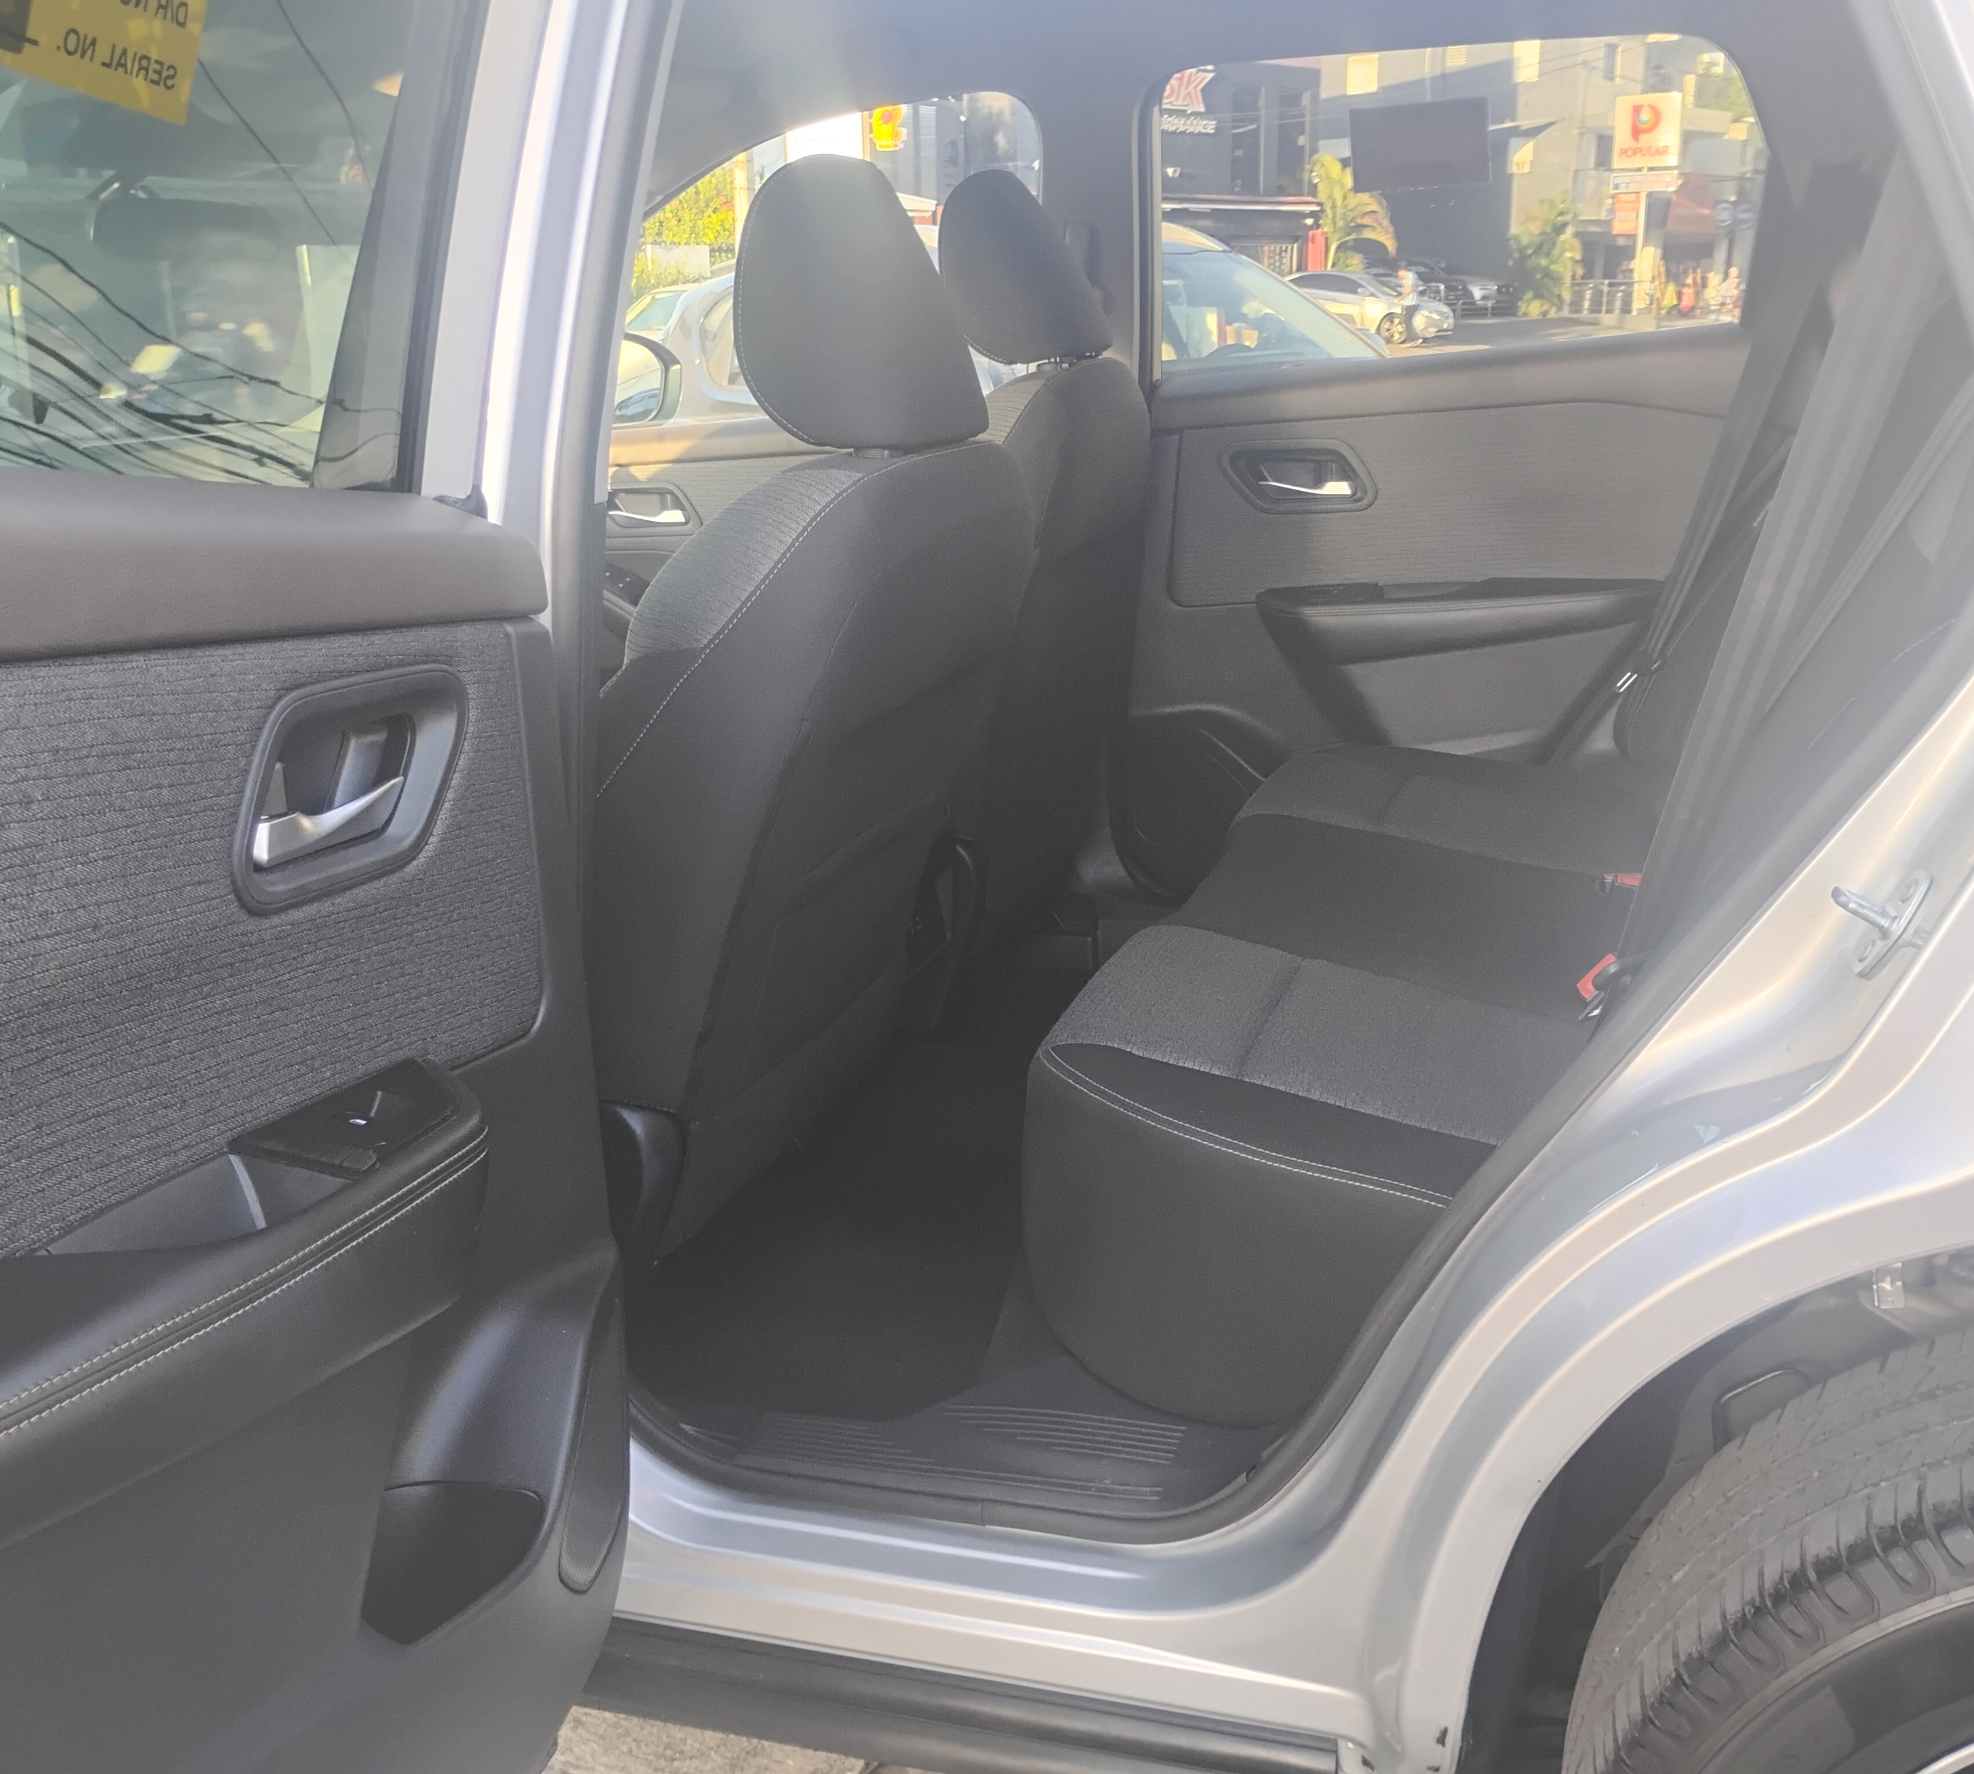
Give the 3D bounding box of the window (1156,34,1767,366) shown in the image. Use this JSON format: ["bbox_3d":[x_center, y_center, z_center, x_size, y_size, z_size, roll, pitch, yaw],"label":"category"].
[{"bbox_3d":[0.580,-0.825,2.345,0.762,0.376,0.065,4,17,19],"label":"window"}]

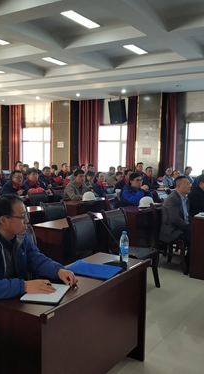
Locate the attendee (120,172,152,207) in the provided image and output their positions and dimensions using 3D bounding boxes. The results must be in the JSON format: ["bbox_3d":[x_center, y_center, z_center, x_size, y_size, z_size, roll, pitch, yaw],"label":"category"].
[{"bbox_3d":[0.612,0.402,6.553,0.680,1.240,0.540,4,6,32],"label":"attendee"}]

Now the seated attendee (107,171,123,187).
[{"bbox_3d":[0.302,0.141,10.586,0.800,1.160,0.520,4,5,32],"label":"seated attendee"}]

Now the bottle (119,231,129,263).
[{"bbox_3d":[0.168,0.448,2.928,0.066,0.229,0.066,1,5,0],"label":"bottle"}]

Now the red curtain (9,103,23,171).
[{"bbox_3d":[-3.418,-1.832,15.467,0.500,2.850,0.200,4,6,32],"label":"red curtain"}]

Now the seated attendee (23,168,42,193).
[{"bbox_3d":[-1.366,0.247,8.038,0.680,1.220,0.520,4,6,32],"label":"seated attendee"}]

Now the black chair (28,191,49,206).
[{"bbox_3d":[-0.884,0.549,6.489,0.550,0.930,0.470,4,5,32],"label":"black chair"}]

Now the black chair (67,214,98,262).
[{"bbox_3d":[0.007,0.778,4.141,0.580,0.930,0.460,4,6,32],"label":"black chair"}]

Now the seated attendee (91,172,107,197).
[{"bbox_3d":[-0.063,0.317,7.827,0.750,1.220,0.500,4,5,32],"label":"seated attendee"}]

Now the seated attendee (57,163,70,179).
[{"bbox_3d":[-1.106,-0.058,11.532,0.680,1.250,0.520,4,6,32],"label":"seated attendee"}]

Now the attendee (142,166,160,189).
[{"bbox_3d":[1.329,0.113,10.042,0.750,1.270,0.520,4,6,32],"label":"attendee"}]

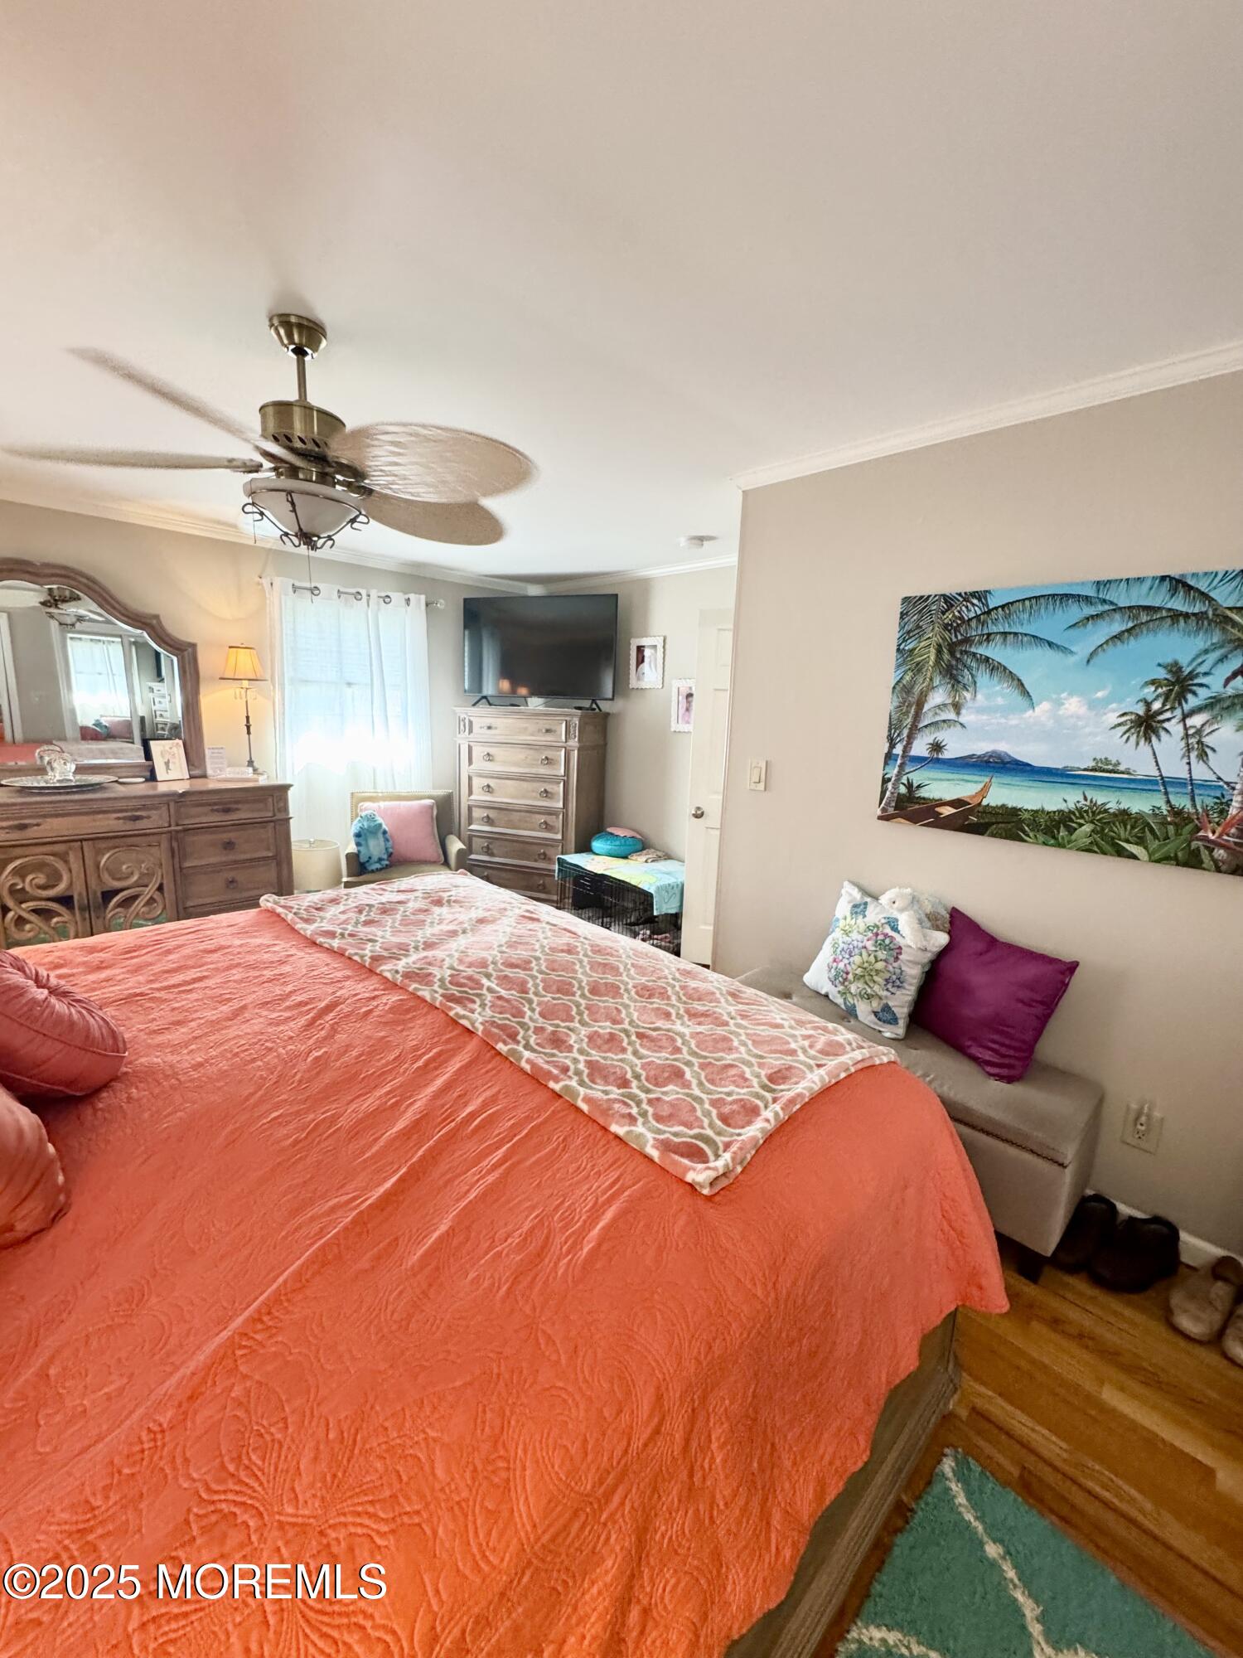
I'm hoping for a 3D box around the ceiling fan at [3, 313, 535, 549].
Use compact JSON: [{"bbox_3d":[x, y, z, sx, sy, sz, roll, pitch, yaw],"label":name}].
[{"bbox_3d":[-0.806,-0.996,1.706,1.280,0.530,1.280,-9,15,-44],"label":"ceiling fan"}]

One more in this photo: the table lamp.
[{"bbox_3d":[-2.096,-0.667,3.768,0.255,0.715,0.255,-9,15,-44],"label":"table lamp"}]

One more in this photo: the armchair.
[{"bbox_3d":[-1.379,0.246,4.308,0.730,0.910,0.690,-2,11,-20],"label":"armchair"}]

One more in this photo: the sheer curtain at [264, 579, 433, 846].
[{"bbox_3d":[-1.767,-0.690,4.487,1.060,1.760,0.120,-9,15,-44],"label":"sheer curtain"}]

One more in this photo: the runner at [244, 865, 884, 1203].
[{"bbox_3d":[-0.299,0.351,1.820,0.670,0.090,1.860,-9,15,-44],"label":"runner"}]

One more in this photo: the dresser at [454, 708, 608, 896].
[{"bbox_3d":[-0.659,-0.129,4.939,1.000,1.465,0.480,6,11,21],"label":"dresser"}]

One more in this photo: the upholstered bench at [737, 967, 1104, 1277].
[{"bbox_3d":[0.878,0.913,2.330,0.410,0.457,1.200,-9,15,-44],"label":"upholstered bench"}]

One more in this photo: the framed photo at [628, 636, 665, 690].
[{"bbox_3d":[0.171,-1.161,4.704,0.030,0.355,0.310,-9,15,-44],"label":"framed photo"}]

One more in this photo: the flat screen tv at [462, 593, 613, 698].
[{"bbox_3d":[-0.597,-1.290,4.768,1.230,0.700,0.080,6,11,20],"label":"flat screen tv"}]

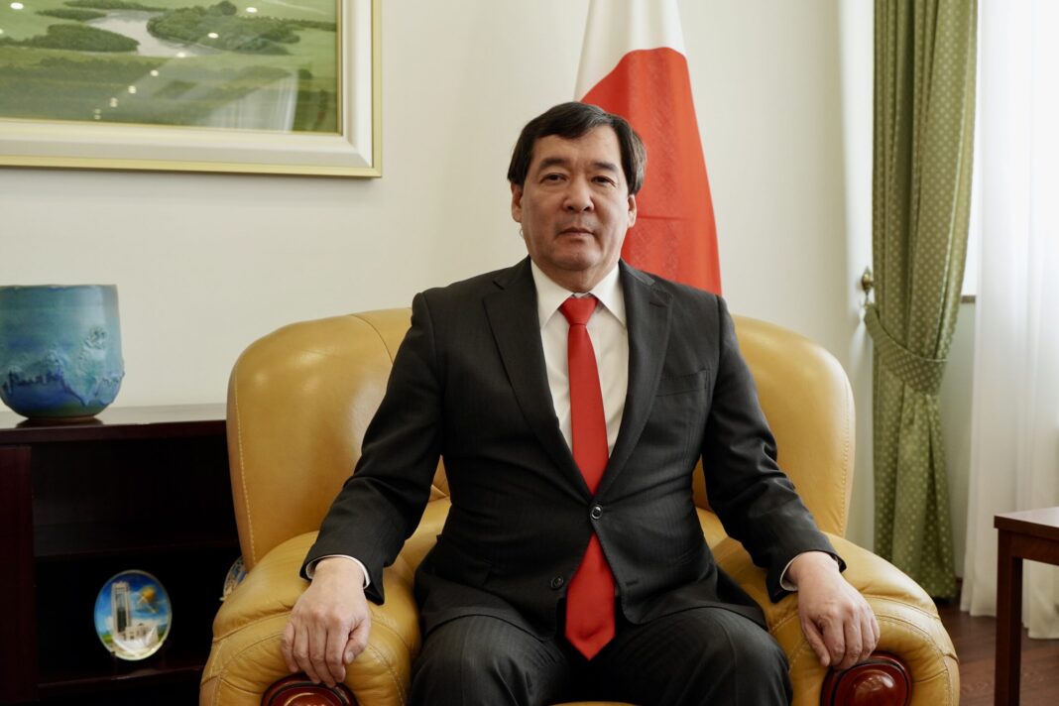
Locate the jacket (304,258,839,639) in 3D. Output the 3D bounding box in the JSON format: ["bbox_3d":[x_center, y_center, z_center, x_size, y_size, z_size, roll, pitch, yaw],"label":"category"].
[{"bbox_3d":[0.042,0.118,1.720,0.660,0.540,0.500,0,3,-7],"label":"jacket"}]

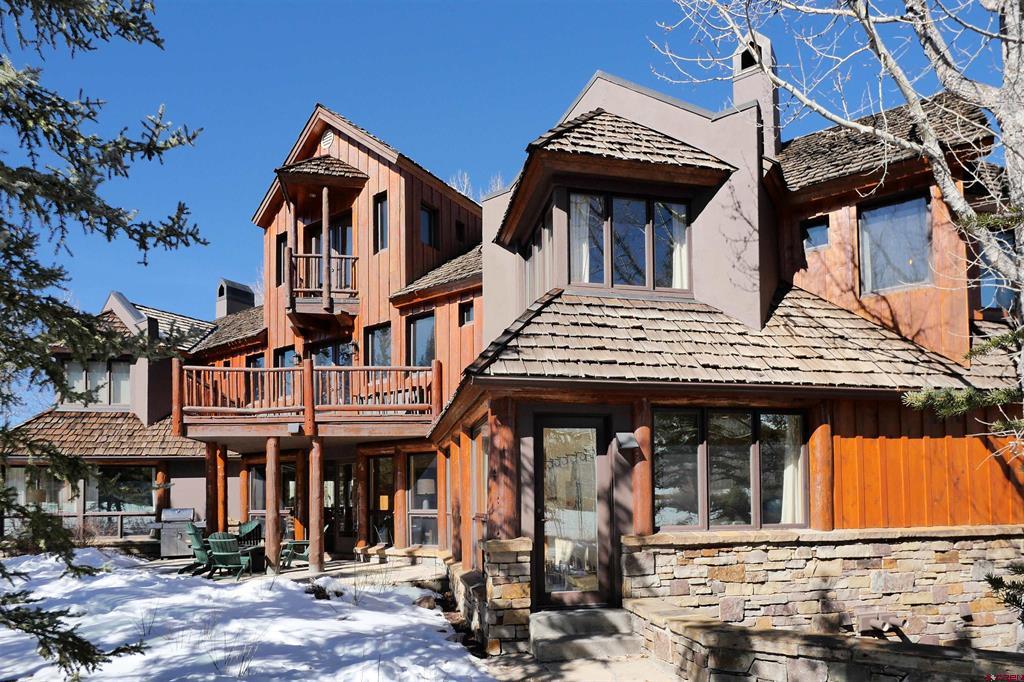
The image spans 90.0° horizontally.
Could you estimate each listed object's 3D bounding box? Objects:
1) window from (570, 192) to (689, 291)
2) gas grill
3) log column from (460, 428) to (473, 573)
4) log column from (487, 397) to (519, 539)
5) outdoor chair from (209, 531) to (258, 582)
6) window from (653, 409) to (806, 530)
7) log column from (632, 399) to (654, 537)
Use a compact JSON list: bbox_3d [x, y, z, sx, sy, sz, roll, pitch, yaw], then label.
[{"bbox_3d":[1.602,-1.343,6.980,1.780,1.260,0.150,0,-3,-12],"label":"window"},{"bbox_3d":[-8.087,4.626,12.300,1.200,1.200,0.620,1,-3,-25],"label":"gas grill"},{"bbox_3d":[-0.626,2.322,7.450,0.230,2.040,0.230,0,-3,-12],"label":"log column"},{"bbox_3d":[-0.103,1.347,5.450,0.310,1.510,0.310,0,-3,-12],"label":"log column"},{"bbox_3d":[-4.924,3.790,9.000,0.700,0.850,0.820,0,-3,-10],"label":"outdoor chair"},{"bbox_3d":[2.578,1.516,5.990,2.020,1.400,0.150,0,-3,-12],"label":"window"},{"bbox_3d":[1.475,1.419,5.740,0.240,1.540,0.240,0,-3,-12],"label":"log column"}]

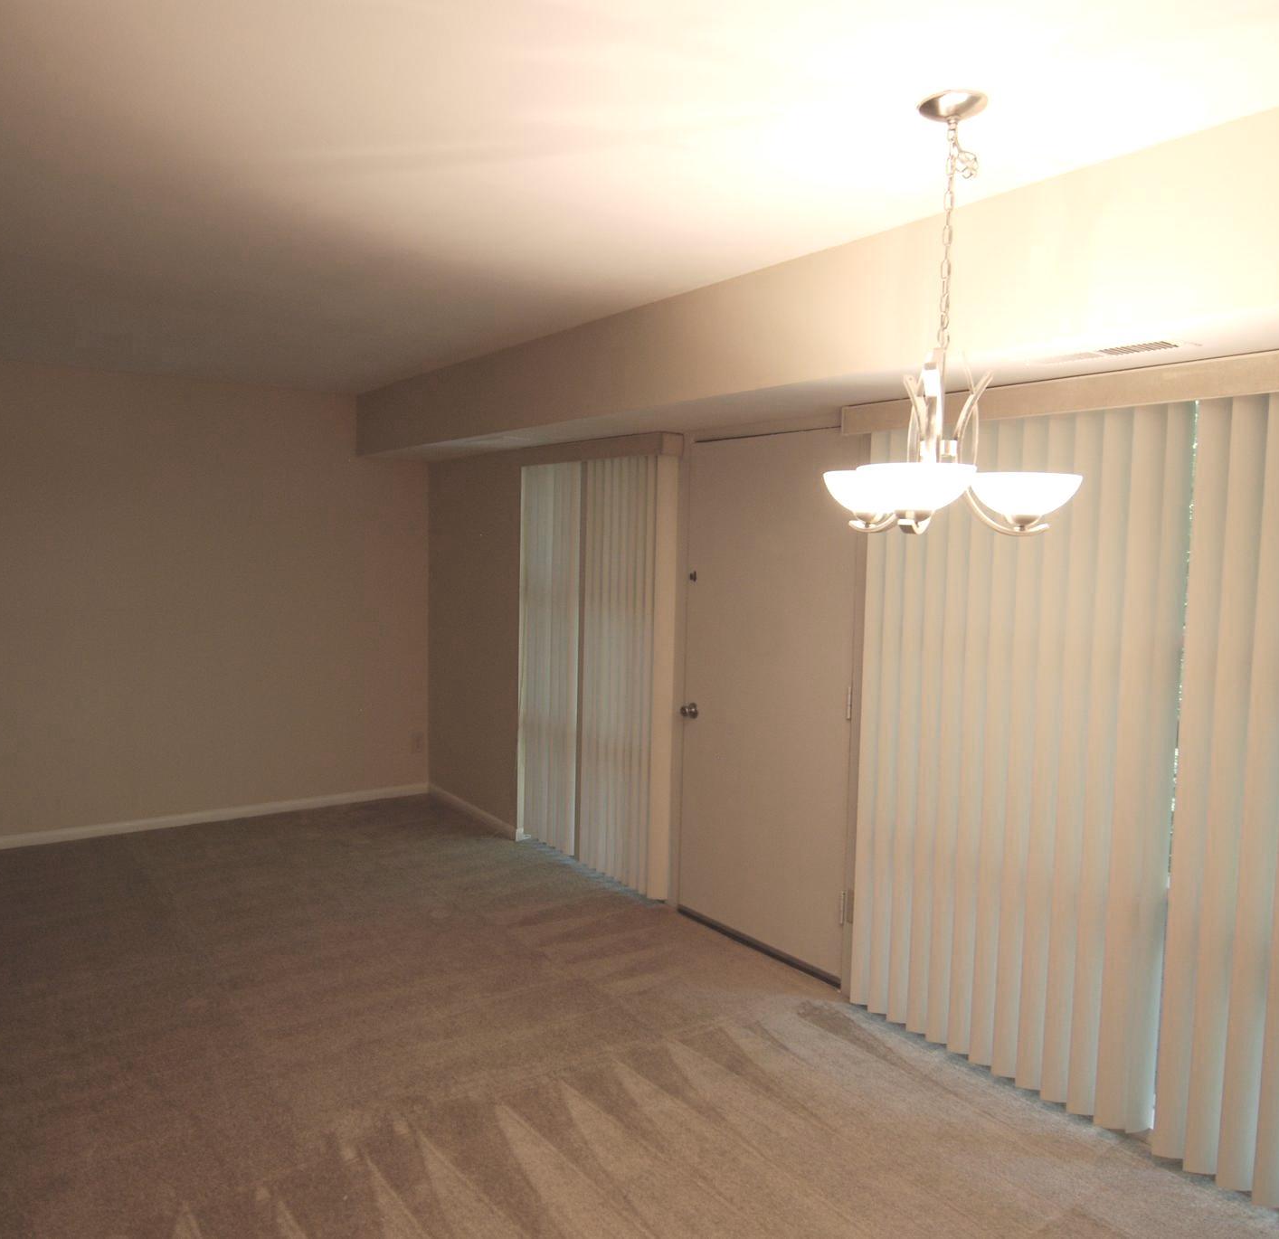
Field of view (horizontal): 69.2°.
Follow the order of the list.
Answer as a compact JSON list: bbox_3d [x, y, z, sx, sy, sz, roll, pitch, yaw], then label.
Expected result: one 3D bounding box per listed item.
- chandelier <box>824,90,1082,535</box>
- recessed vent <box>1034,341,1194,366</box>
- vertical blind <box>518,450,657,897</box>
[{"bbox_3d":[0.563,-0.577,1.801,0.498,0.818,0.484,-2,6,-38],"label":"chandelier"},{"bbox_3d":[1.159,-0.661,2.306,0.150,0.022,0.362,-2,6,-38],"label":"recessed vent"},{"bbox_3d":[-0.249,0.239,4.533,0.100,1.974,1.107,-2,6,-38],"label":"vertical blind"}]

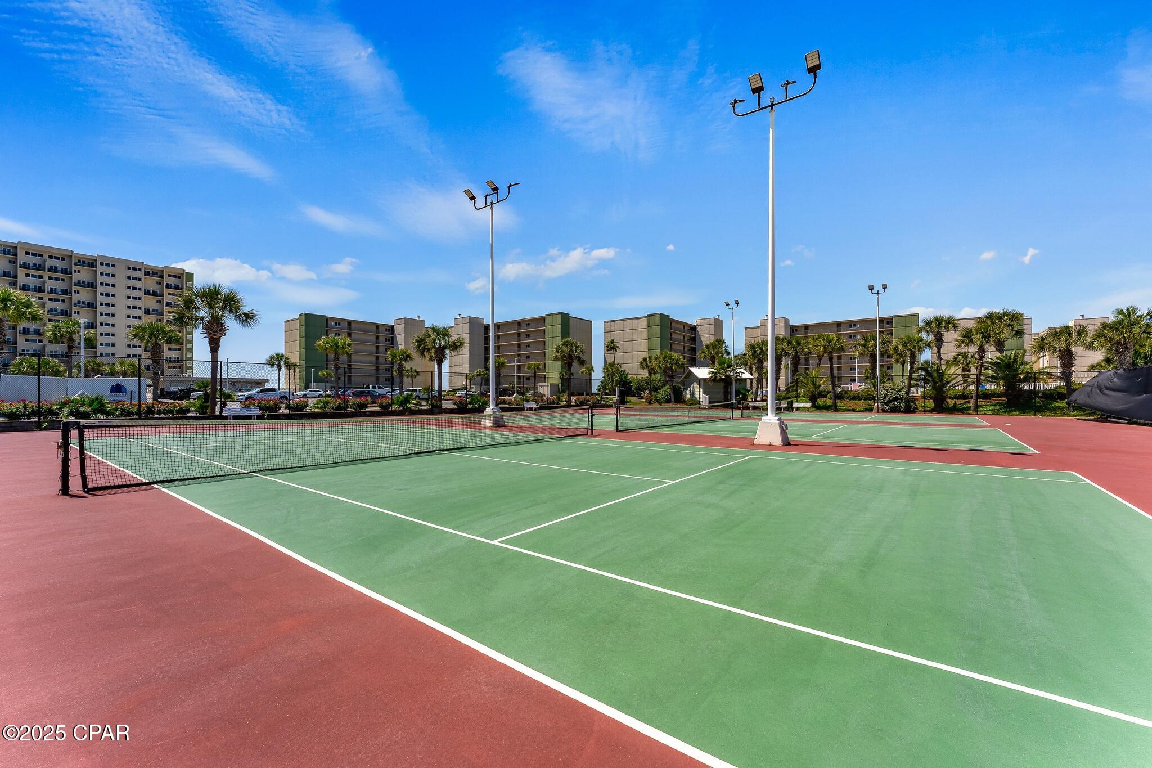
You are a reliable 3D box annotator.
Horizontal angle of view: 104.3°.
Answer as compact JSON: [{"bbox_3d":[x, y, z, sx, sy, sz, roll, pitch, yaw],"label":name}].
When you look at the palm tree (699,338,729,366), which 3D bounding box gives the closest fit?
[{"bbox_3d":[17.012,-1.414,55.160,3.570,8.480,3.570,0,-1,0],"label":"palm tree"}]

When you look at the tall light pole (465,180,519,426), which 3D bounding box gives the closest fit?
[{"bbox_3d":[-3.976,-3.763,21.276,2.750,11.550,1.430,-1,-2,38],"label":"tall light pole"}]

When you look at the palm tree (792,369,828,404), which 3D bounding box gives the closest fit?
[{"bbox_3d":[22.352,0.322,42.705,3.193,3.562,3.033,-1,-2,28],"label":"palm tree"}]

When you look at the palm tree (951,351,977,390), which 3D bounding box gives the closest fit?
[{"bbox_3d":[42.168,-1.078,48.750,2.074,5.095,1.971,-1,-2,41],"label":"palm tree"}]

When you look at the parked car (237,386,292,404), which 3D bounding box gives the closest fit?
[{"bbox_3d":[-34.873,1.318,50.235,1.900,1.870,5.400,-1,-2,38],"label":"parked car"}]

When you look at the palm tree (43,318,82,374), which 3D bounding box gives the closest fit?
[{"bbox_3d":[-48.033,-2.354,42.596,3.600,7.700,3.700,-1,-2,42],"label":"palm tree"}]

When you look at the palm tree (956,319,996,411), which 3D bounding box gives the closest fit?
[{"bbox_3d":[32.476,-1.483,36.445,2.960,7.580,2.960,0,-1,0],"label":"palm tree"}]

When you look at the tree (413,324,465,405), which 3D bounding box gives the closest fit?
[{"bbox_3d":[-10.563,-1.299,34.475,3.880,6.550,3.880,0,-1,0],"label":"tree"}]

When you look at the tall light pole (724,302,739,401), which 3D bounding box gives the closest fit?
[{"bbox_3d":[15.967,-2.955,45.803,1.430,11.310,1.120,-1,-2,38],"label":"tall light pole"}]

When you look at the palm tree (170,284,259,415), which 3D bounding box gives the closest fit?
[{"bbox_3d":[-19.845,-1.828,24.687,3.900,7.000,3.800,1,-2,-39],"label":"palm tree"}]

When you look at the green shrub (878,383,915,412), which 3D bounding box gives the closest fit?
[{"bbox_3d":[27.548,1.181,38.512,2.706,2.671,2.436,-1,-2,36],"label":"green shrub"}]

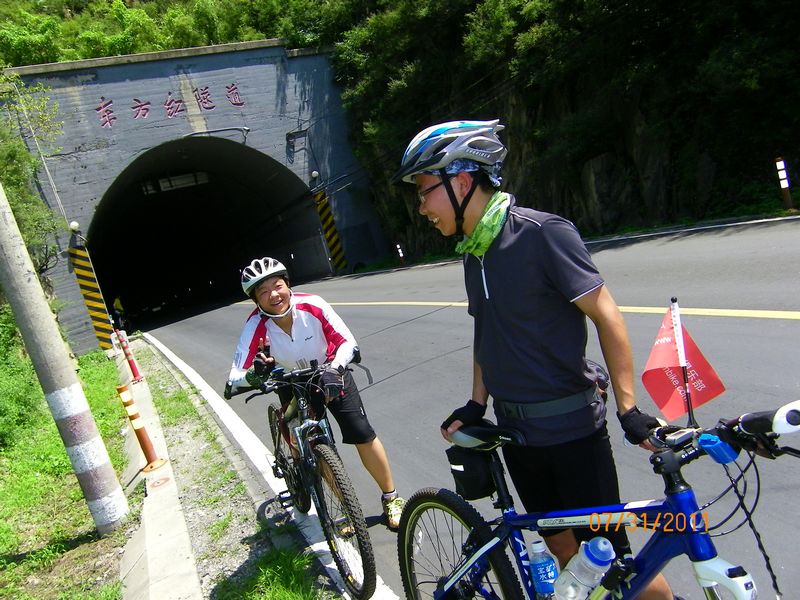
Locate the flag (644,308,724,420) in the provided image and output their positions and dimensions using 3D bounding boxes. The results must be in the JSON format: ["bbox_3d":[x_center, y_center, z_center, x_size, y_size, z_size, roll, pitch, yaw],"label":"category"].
[{"bbox_3d":[0.511,0.116,1.180,0.146,0.203,0.090,-15,8,14],"label":"flag"}]

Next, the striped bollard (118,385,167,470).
[{"bbox_3d":[-2.153,1.045,5.354,0.215,0.720,0.215,-22,8,-18],"label":"striped bollard"}]

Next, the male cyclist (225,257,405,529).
[{"bbox_3d":[-0.466,0.497,3.146,0.640,1.461,0.720,-18,8,-12],"label":"male cyclist"}]

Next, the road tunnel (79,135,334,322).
[{"bbox_3d":[-7.363,-2.678,23.857,8.587,6.177,2.500,-21,9,-32],"label":"road tunnel"}]

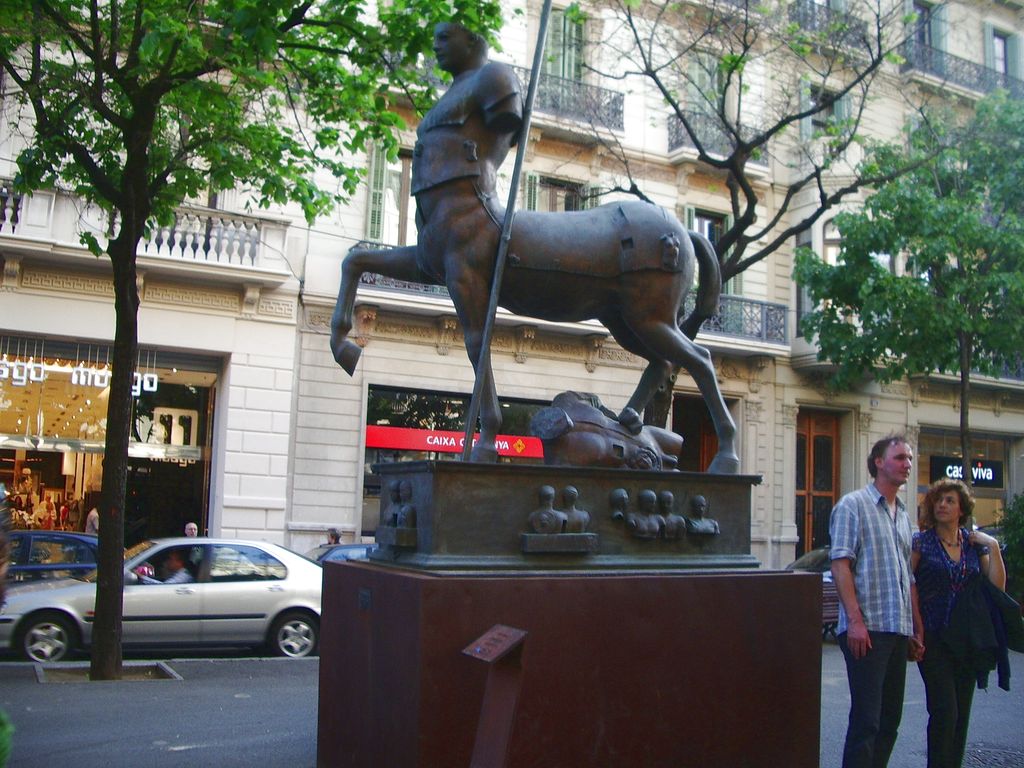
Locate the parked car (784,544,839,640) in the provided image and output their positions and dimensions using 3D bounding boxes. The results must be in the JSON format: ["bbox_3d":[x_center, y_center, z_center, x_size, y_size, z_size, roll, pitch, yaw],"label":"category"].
[{"bbox_3d":[6.090,3.864,19.777,4.200,1.460,1.720,5,-8,-29],"label":"parked car"}]

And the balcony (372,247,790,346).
[{"bbox_3d":[1.775,-1.833,23.014,11.160,0.940,0.650,5,-8,-29],"label":"balcony"}]

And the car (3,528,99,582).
[{"bbox_3d":[-6.310,2.591,13.180,4.200,1.430,1.710,5,-8,-29],"label":"car"}]

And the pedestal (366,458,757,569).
[{"bbox_3d":[0.306,0.692,5.340,1.930,0.475,0.730,5,-8,-29],"label":"pedestal"}]

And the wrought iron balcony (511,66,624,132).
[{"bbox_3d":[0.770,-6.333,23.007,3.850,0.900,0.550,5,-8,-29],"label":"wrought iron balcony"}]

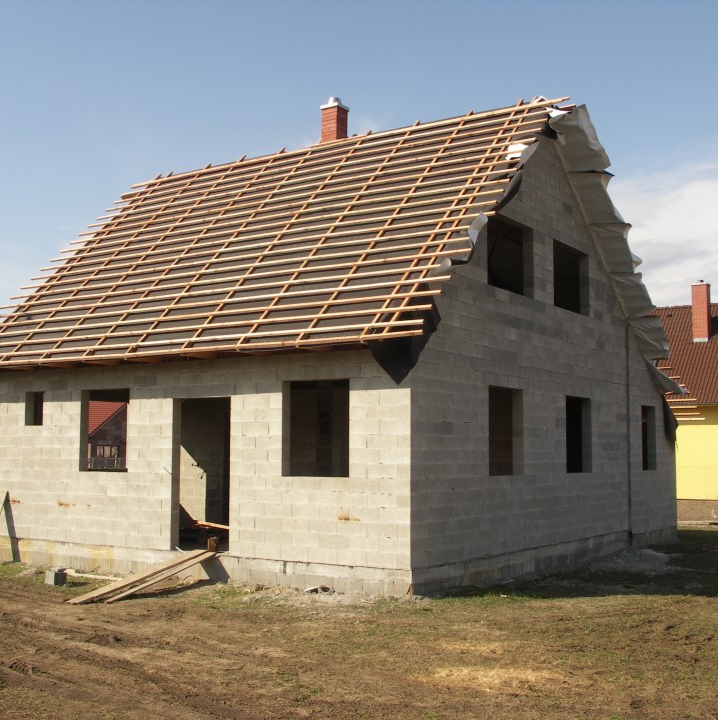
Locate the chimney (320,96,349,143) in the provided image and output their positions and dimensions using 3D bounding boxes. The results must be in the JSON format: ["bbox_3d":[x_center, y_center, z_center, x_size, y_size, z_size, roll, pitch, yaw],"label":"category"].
[{"bbox_3d":[-0.501,-4.913,19.158,0.470,1.150,0.450,-3,-6,34],"label":"chimney"}]

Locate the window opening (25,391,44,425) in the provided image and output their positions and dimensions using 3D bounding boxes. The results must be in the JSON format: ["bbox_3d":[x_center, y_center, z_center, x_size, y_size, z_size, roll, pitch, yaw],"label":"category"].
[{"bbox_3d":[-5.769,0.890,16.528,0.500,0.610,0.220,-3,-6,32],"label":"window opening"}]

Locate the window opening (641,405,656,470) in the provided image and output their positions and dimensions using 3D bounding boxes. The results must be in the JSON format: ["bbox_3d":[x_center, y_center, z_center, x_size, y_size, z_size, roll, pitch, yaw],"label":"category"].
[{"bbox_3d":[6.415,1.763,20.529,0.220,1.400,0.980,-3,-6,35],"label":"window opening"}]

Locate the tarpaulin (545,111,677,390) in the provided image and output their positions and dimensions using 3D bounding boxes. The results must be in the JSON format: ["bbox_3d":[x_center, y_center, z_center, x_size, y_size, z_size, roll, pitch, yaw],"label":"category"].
[{"bbox_3d":[5.267,-1.907,18.342,0.800,4.800,6.000,-3,-6,35],"label":"tarpaulin"}]

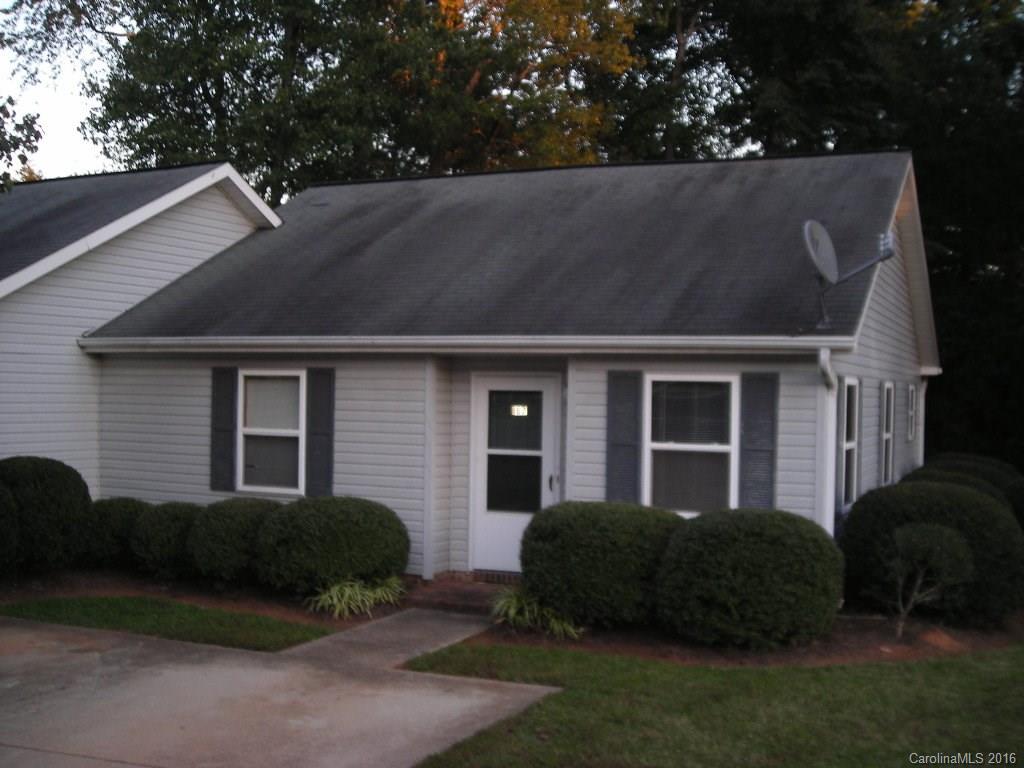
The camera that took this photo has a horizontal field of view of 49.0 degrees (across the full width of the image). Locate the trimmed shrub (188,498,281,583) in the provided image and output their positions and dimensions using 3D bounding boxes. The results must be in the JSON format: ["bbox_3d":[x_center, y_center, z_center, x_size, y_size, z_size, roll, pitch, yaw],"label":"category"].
[{"bbox_3d":[-2.804,1.646,11.893,1.120,0.838,1.100,1,0,0],"label":"trimmed shrub"}]

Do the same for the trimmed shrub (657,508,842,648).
[{"bbox_3d":[1.985,1.610,9.432,1.496,1.085,1.376,1,0,25],"label":"trimmed shrub"}]

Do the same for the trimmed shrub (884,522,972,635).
[{"bbox_3d":[3.498,1.637,9.451,0.727,0.935,0.691,1,0,25],"label":"trimmed shrub"}]

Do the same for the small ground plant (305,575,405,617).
[{"bbox_3d":[-1.440,1.958,10.330,0.938,0.324,0.600,1,0,25],"label":"small ground plant"}]

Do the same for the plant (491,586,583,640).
[{"bbox_3d":[0.207,1.948,9.564,0.780,0.403,0.600,1,0,25],"label":"plant"}]

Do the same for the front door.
[{"bbox_3d":[0.020,0.947,11.832,1.036,2.123,0.100,1,0,25],"label":"front door"}]

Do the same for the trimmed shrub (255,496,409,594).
[{"bbox_3d":[-1.814,1.615,11.342,1.488,0.917,1.339,1,0,25],"label":"trimmed shrub"}]

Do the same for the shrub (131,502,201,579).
[{"bbox_3d":[-3.538,1.683,12.226,1.000,0.757,1.050,1,0,25],"label":"shrub"}]

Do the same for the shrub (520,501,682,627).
[{"bbox_3d":[0.831,1.595,10.103,1.461,1.054,1.344,1,0,0],"label":"shrub"}]

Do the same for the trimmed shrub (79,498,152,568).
[{"bbox_3d":[-4.473,1.665,12.673,1.000,0.760,1.000,1,0,25],"label":"trimmed shrub"}]

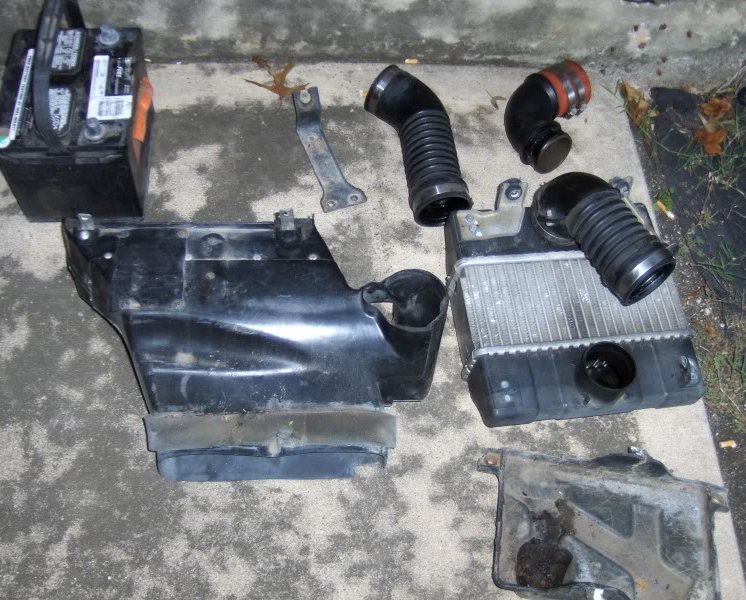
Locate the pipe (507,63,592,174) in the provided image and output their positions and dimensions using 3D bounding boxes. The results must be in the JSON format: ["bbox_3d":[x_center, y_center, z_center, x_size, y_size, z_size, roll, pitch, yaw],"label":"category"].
[{"bbox_3d":[0.290,-0.306,1.331,0.145,0.088,0.190,9,62,0],"label":"pipe"}]

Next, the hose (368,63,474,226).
[{"bbox_3d":[0.080,-0.252,1.283,0.111,0.090,0.274,-18,65,-14],"label":"hose"}]

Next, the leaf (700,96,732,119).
[{"bbox_3d":[0.614,-0.353,1.435,0.058,0.030,0.032,-24,67,-17],"label":"leaf"}]

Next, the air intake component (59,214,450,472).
[{"bbox_3d":[-0.174,0.036,1.087,0.541,0.125,0.382,0,62,-5],"label":"air intake component"}]

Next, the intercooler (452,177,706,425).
[{"bbox_3d":[0.291,-0.037,1.142,0.334,0.170,0.370,-3,62,-7],"label":"intercooler"}]

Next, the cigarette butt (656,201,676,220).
[{"bbox_3d":[0.482,-0.150,1.328,0.010,0.008,0.042,-29,68,-19],"label":"cigarette butt"}]

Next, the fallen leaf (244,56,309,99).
[{"bbox_3d":[-0.157,-0.380,1.364,0.100,0.030,0.067,23,63,7],"label":"fallen leaf"}]

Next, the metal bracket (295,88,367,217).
[{"bbox_3d":[-0.082,-0.249,1.302,0.073,0.028,0.229,-18,65,-14],"label":"metal bracket"}]

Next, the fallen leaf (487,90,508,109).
[{"bbox_3d":[0.210,-0.349,1.391,0.036,0.012,0.024,35,65,13],"label":"fallen leaf"}]

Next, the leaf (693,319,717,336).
[{"bbox_3d":[0.505,0.040,1.227,0.016,0.012,0.038,-36,71,-21],"label":"leaf"}]

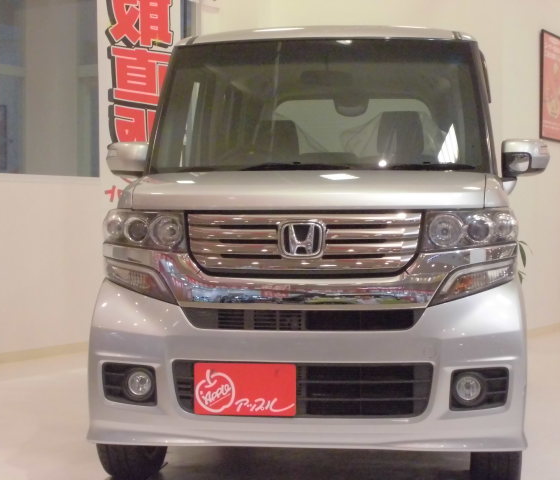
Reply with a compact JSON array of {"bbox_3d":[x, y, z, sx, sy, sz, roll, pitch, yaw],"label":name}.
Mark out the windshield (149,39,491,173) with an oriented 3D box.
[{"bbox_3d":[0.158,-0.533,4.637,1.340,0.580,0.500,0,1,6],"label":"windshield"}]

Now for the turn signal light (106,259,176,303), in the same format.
[{"bbox_3d":[-0.456,0.133,3.981,0.255,0.146,0.170,0,1,21],"label":"turn signal light"}]

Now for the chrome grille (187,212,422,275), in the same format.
[{"bbox_3d":[0.072,0.009,3.840,0.776,0.205,0.105,0,1,6],"label":"chrome grille"}]

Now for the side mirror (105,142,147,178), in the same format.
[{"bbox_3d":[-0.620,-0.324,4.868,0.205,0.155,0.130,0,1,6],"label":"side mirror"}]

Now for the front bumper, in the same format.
[{"bbox_3d":[0.083,0.402,3.952,1.470,0.563,0.380,0,1,6],"label":"front bumper"}]

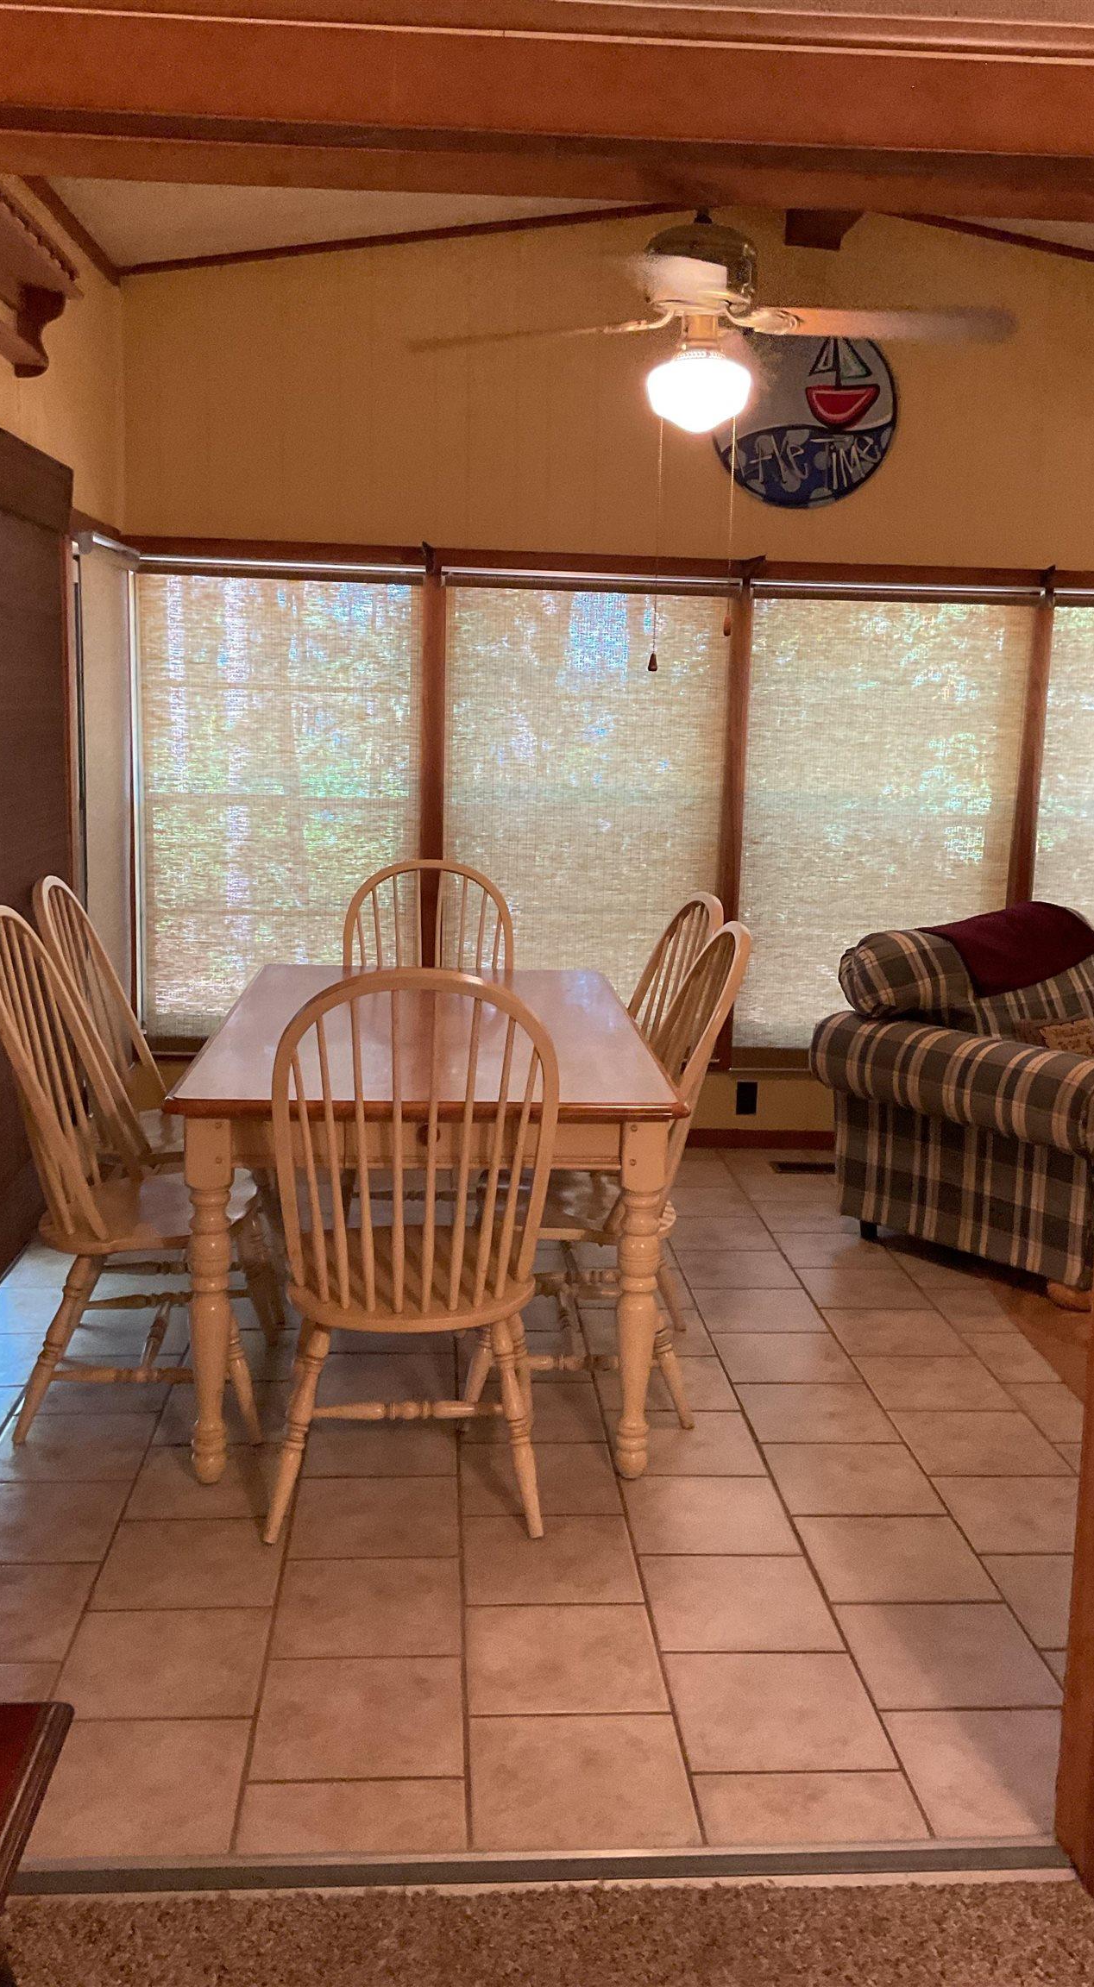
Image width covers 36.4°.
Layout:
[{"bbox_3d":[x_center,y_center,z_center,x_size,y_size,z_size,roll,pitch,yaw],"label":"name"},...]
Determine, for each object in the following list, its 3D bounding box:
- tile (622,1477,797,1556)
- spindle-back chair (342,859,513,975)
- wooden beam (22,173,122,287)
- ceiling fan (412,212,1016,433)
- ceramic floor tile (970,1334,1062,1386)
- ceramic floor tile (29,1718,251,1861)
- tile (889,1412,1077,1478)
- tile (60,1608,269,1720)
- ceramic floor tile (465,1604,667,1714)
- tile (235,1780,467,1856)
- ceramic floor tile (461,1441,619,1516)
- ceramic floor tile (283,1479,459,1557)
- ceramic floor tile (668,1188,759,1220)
[{"bbox_3d":[0.296,0.966,3.070,0.298,0.010,0.298,1,10,-4],"label":"tile"},{"bbox_3d":[-0.350,0.178,4.665,0.505,1.058,0.585,1,10,-4],"label":"spindle-back chair"},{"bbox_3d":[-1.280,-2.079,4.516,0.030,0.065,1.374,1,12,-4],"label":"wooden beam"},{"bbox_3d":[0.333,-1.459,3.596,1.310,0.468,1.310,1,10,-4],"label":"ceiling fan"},{"bbox_3d":[1.103,0.868,3.948,0.155,0.010,0.304,1,10,-4],"label":"ceramic floor tile"},{"bbox_3d":[-0.571,1.100,2.294,0.303,0.012,0.303,1,10,-4],"label":"ceramic floor tile"},{"bbox_3d":[0.899,0.943,3.463,0.303,0.012,0.303,1,10,-4],"label":"tile"},{"bbox_3d":[-0.591,1.049,2.595,0.303,0.012,0.303,1,10,-4],"label":"tile"},{"bbox_3d":[0.025,1.058,2.639,0.303,0.012,0.303,1,10,-4],"label":"ceramic floor tile"},{"bbox_3d":[-0.254,1.096,2.203,0.296,0.010,0.144,1,10,-4],"label":"tile"},{"bbox_3d":[-0.017,0.961,3.282,0.304,0.010,0.306,1,10,-4],"label":"ceramic floor tile"},{"bbox_3d":[-0.318,0.981,3.113,0.304,0.010,0.306,1,10,-4],"label":"ceramic floor tile"},{"bbox_3d":[0.477,0.649,5.141,0.304,0.010,0.304,1,10,-4],"label":"ceramic floor tile"}]

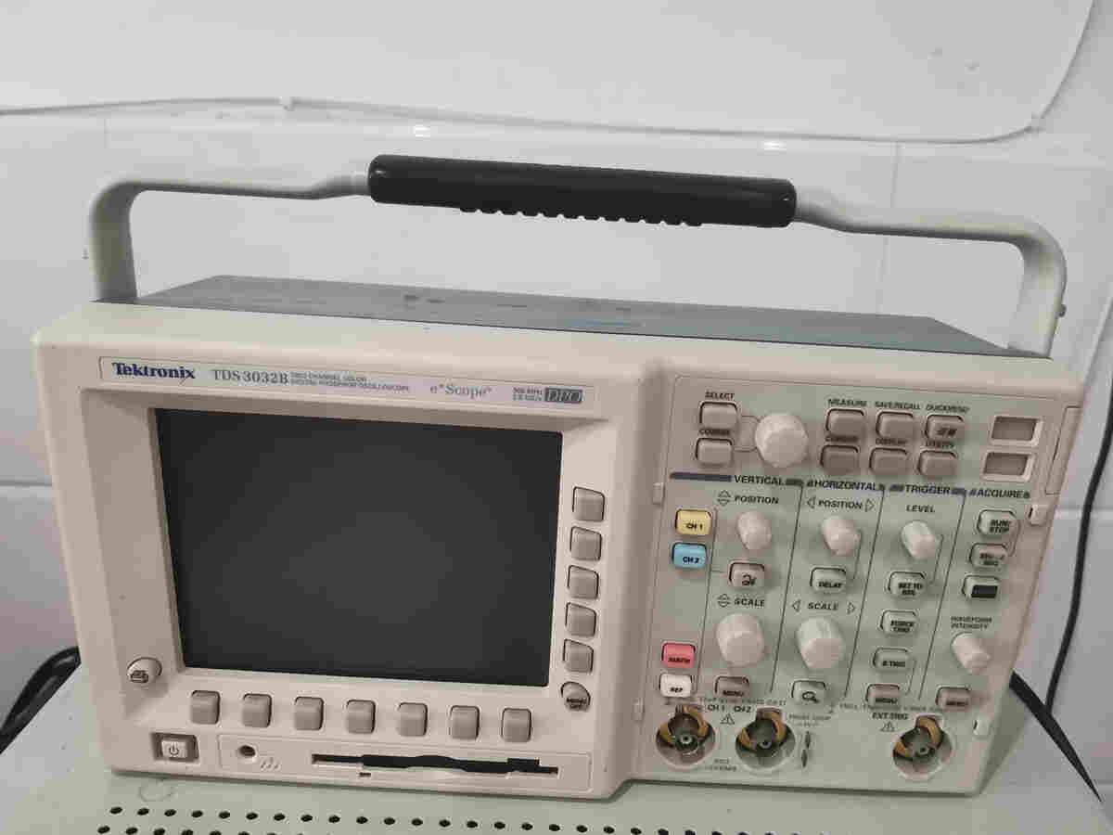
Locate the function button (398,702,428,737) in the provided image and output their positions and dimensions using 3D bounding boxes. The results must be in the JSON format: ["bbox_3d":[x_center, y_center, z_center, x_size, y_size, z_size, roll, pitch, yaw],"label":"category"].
[{"bbox_3d":[-0.055,0.116,0.319,0.011,0.013,0.004,3,4,0],"label":"function button"}]

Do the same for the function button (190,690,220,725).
[{"bbox_3d":[-0.137,0.112,0.324,0.011,0.012,0.004,3,18,0],"label":"function button"}]

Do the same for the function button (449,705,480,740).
[{"bbox_3d":[-0.035,0.118,0.324,0.011,0.012,0.004,3,18,0],"label":"function button"}]

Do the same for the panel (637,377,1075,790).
[{"bbox_3d":[0.105,0.071,0.307,0.136,0.167,0.020,3,18,0],"label":"panel"}]

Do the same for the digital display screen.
[{"bbox_3d":[-0.072,0.051,0.311,0.143,0.106,0.007,3,18,0],"label":"digital display screen"}]

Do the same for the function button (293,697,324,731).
[{"bbox_3d":[-0.095,0.113,0.319,0.011,0.013,0.004,3,4,0],"label":"function button"}]

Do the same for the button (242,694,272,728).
[{"bbox_3d":[-0.116,0.114,0.324,0.011,0.012,0.004,3,18,0],"label":"button"}]

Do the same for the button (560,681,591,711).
[{"bbox_3d":[0.007,0.105,0.313,0.011,0.011,0.004,8,19,13],"label":"button"}]

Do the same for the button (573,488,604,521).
[{"bbox_3d":[0.011,0.030,0.294,0.011,0.011,0.004,3,18,0],"label":"button"}]

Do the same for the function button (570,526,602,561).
[{"bbox_3d":[0.010,0.045,0.298,0.011,0.011,0.004,3,18,0],"label":"function button"}]

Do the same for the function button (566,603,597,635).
[{"bbox_3d":[0.009,0.073,0.303,0.011,0.012,0.004,8,19,13],"label":"function button"}]

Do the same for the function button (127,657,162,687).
[{"bbox_3d":[-0.155,0.096,0.315,0.011,0.011,0.004,-1,18,-13],"label":"function button"}]

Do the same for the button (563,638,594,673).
[{"bbox_3d":[0.008,0.089,0.313,0.011,0.011,0.004,3,18,0],"label":"button"}]

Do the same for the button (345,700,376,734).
[{"bbox_3d":[-0.076,0.116,0.324,0.011,0.012,0.004,3,18,0],"label":"button"}]

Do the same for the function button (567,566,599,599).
[{"bbox_3d":[0.009,0.059,0.298,0.011,0.012,0.004,8,19,13],"label":"function button"}]

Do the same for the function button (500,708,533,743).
[{"bbox_3d":[-0.015,0.117,0.319,0.011,0.013,0.004,3,4,0],"label":"function button"}]

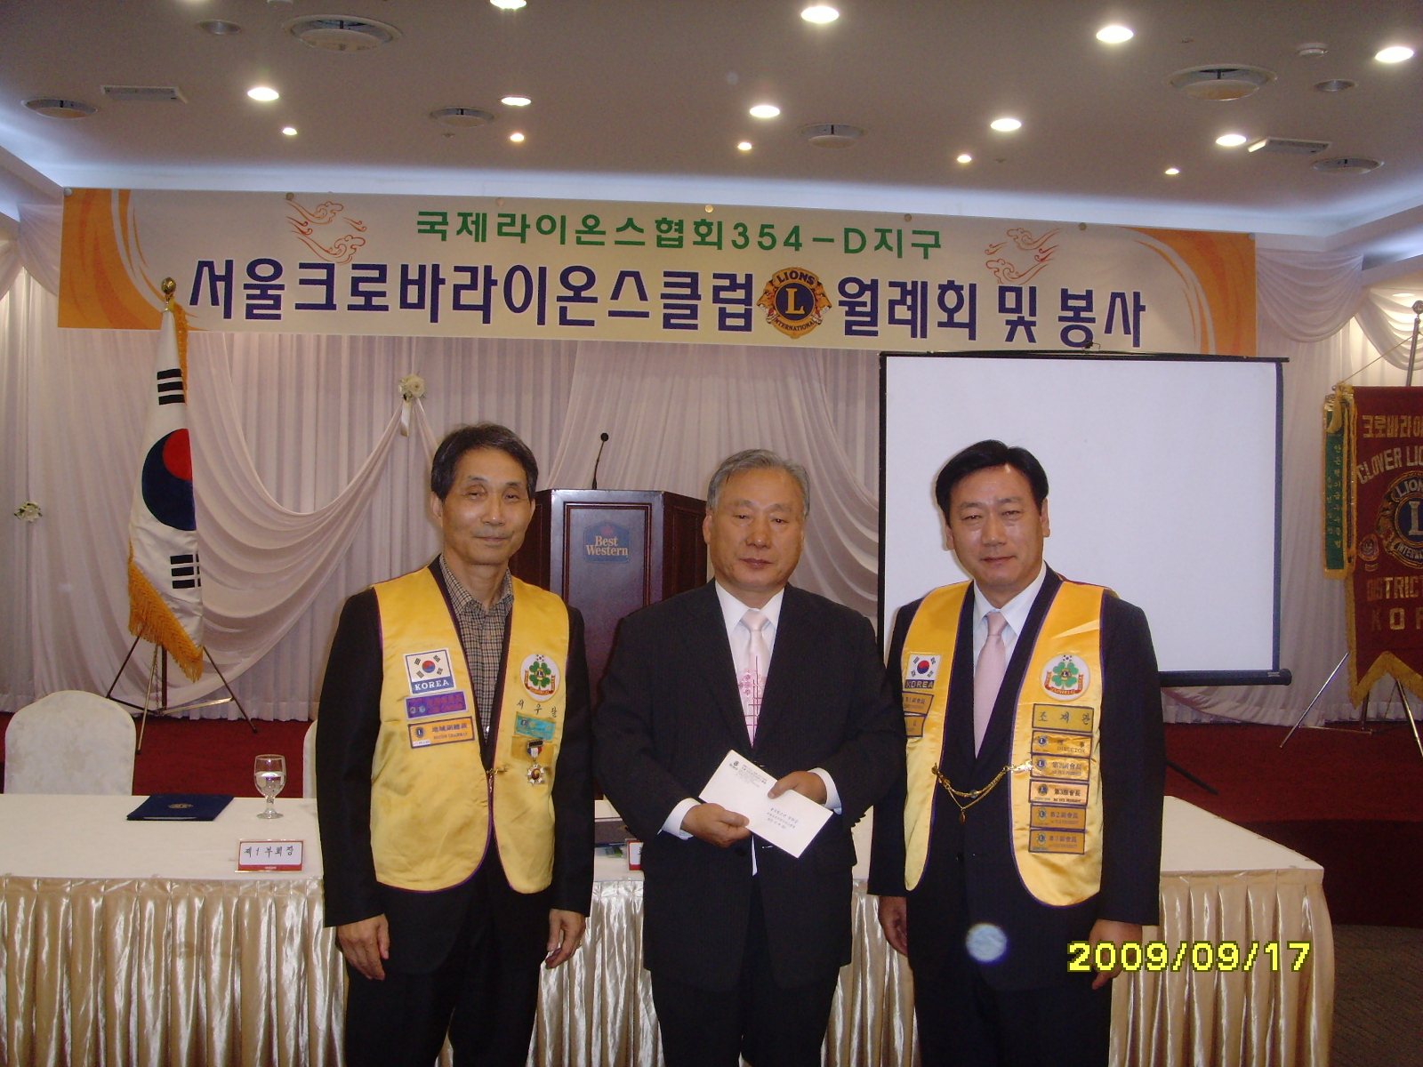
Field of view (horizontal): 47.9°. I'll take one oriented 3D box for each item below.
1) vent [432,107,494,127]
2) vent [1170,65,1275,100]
[{"bbox_3d":[-1.058,-1.766,6.811,0.280,0.070,0.280,1,1,-6],"label":"vent"},{"bbox_3d":[1.893,-1.670,5.939,0.400,0.080,0.400,1,1,-6],"label":"vent"}]

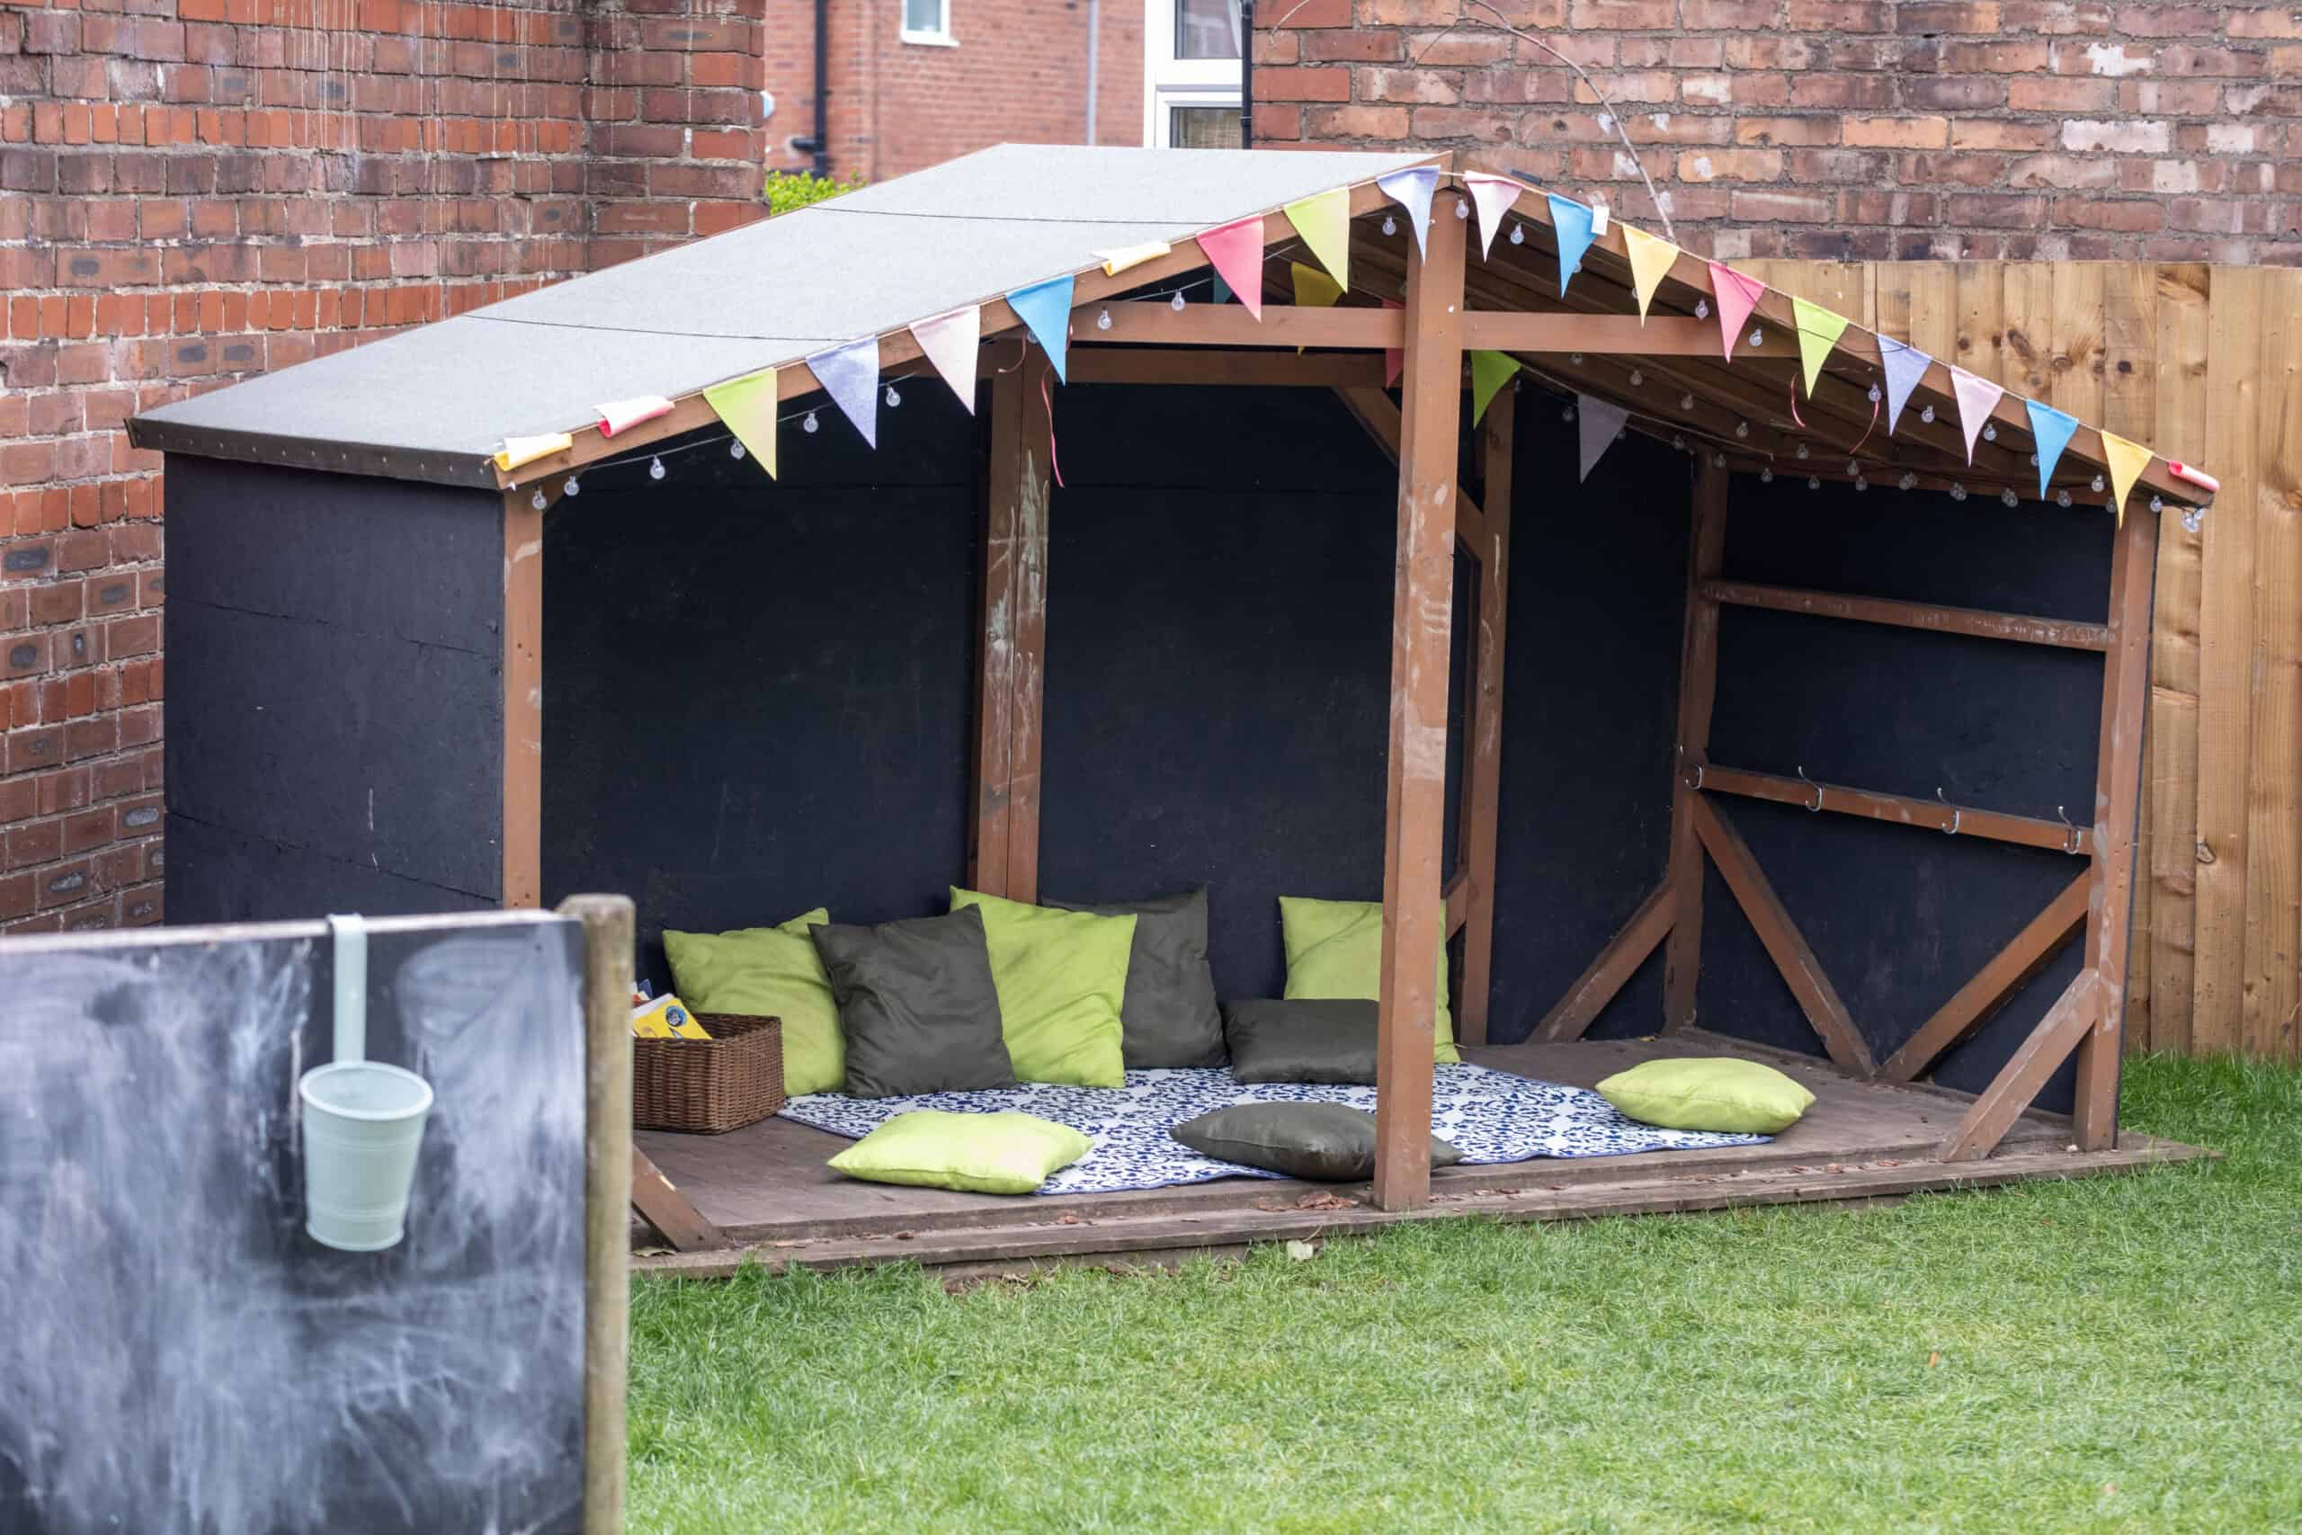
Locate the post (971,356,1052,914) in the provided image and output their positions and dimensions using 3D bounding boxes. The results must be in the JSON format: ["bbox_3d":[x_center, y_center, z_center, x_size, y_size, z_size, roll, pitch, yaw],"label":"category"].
[{"bbox_3d":[-0.259,-0.188,9.919,0.127,1.522,0.040,-2,7,-32],"label":"post"}]

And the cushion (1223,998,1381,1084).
[{"bbox_3d":[0.304,0.520,10.033,0.341,0.095,0.304,1,21,-10],"label":"cushion"}]

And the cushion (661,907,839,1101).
[{"bbox_3d":[-0.721,0.428,9.535,0.331,0.331,0.110,-4,-20,-24],"label":"cushion"}]

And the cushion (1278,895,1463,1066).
[{"bbox_3d":[0.422,0.409,10.212,0.336,0.334,0.110,1,-22,-16],"label":"cushion"}]

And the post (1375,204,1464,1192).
[{"bbox_3d":[0.455,-0.109,8.886,0.089,1.712,0.040,-1,6,-32],"label":"post"}]

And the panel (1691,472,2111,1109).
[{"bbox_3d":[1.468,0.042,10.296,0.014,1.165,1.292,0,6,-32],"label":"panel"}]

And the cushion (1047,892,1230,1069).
[{"bbox_3d":[-0.037,0.398,9.966,0.357,0.350,0.110,-1,-19,-21],"label":"cushion"}]

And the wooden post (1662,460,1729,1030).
[{"bbox_3d":[1.101,-0.033,10.799,0.065,1.145,0.040,-1,6,-32],"label":"wooden post"}]

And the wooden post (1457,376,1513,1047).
[{"bbox_3d":[0.654,-0.106,10.508,0.064,1.312,0.040,-1,6,-32],"label":"wooden post"}]

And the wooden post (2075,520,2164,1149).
[{"bbox_3d":[1.771,0.117,9.745,0.063,1.181,0.039,0,6,-32],"label":"wooden post"}]

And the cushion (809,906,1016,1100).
[{"bbox_3d":[-0.430,0.429,9.672,0.340,0.342,0.110,-3,-21,-26],"label":"cushion"}]

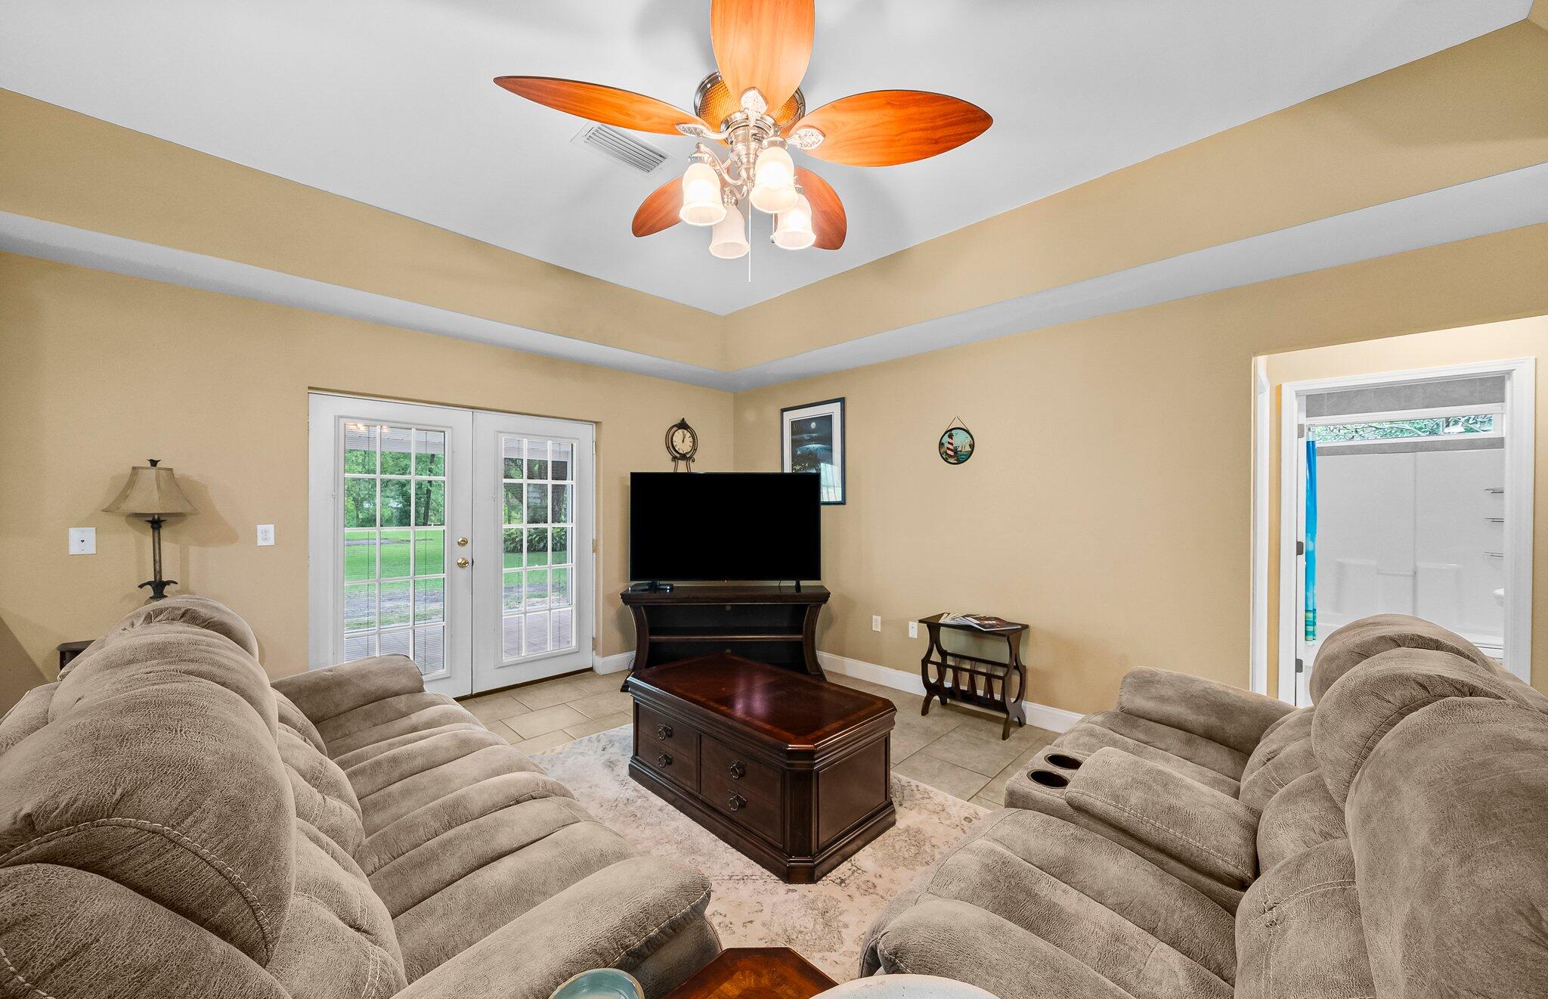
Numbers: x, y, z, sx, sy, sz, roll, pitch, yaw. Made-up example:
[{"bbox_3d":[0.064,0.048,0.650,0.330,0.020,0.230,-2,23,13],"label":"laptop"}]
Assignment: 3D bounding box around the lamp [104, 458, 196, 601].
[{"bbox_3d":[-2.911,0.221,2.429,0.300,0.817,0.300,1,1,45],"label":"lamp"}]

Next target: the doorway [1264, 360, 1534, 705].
[{"bbox_3d":[3.299,0.384,2.760,0.860,2.130,0.130,1,1,45],"label":"doorway"}]

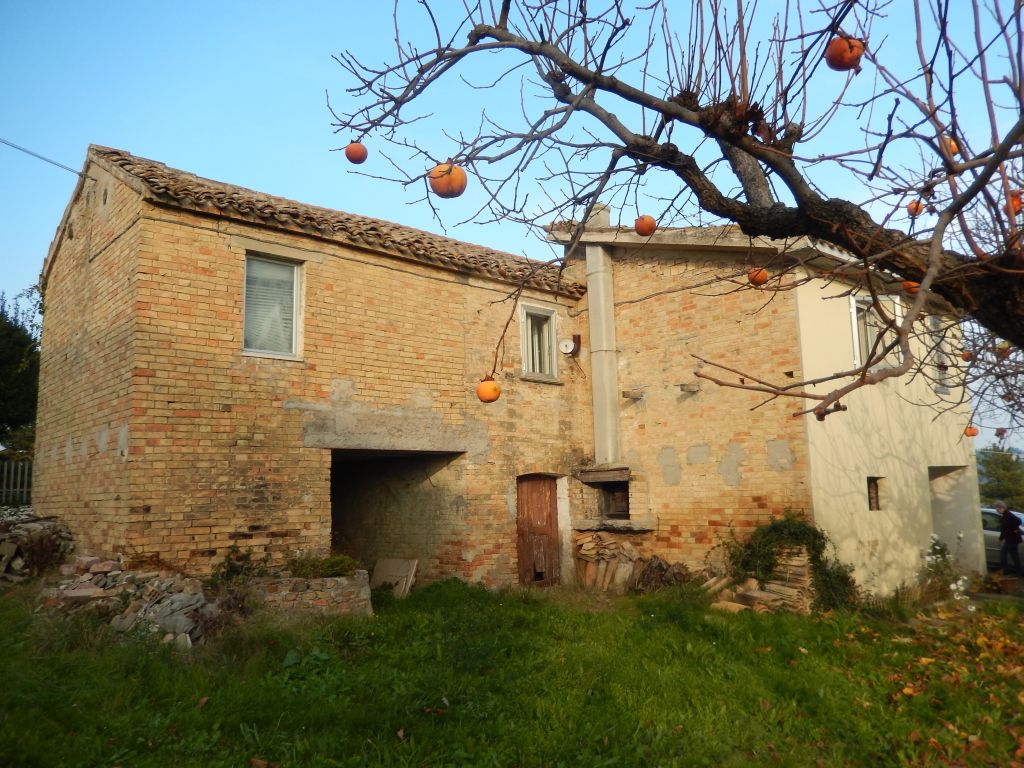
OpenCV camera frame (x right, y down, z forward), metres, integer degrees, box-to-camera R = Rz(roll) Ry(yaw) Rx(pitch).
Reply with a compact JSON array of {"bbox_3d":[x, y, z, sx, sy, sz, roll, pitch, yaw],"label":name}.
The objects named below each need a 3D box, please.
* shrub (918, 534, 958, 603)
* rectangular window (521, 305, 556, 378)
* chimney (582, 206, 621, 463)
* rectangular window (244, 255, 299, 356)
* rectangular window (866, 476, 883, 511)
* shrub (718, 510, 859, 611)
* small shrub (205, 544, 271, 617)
[{"bbox_3d":[6.573,2.835,11.424,0.500,1.000,0.480,5,-10,-41],"label":"shrub"},{"bbox_3d":[0.477,-0.707,12.993,0.870,1.270,0.130,5,-10,-41],"label":"rectangular window"},{"bbox_3d":[1.590,-0.875,12.929,0.290,4.520,0.360,5,-10,-41],"label":"chimney"},{"bbox_3d":[-3.206,-1.008,9.860,0.800,1.330,0.120,5,-10,-41],"label":"rectangular window"},{"bbox_3d":[5.527,1.679,11.368,0.440,0.500,0.150,5,-10,-41],"label":"rectangular window"},{"bbox_3d":[3.630,2.326,9.744,1.050,1.200,1.500,5,-10,-41],"label":"shrub"},{"bbox_3d":[-3.314,2.372,8.928,0.680,0.860,0.560,5,-10,-41],"label":"small shrub"}]

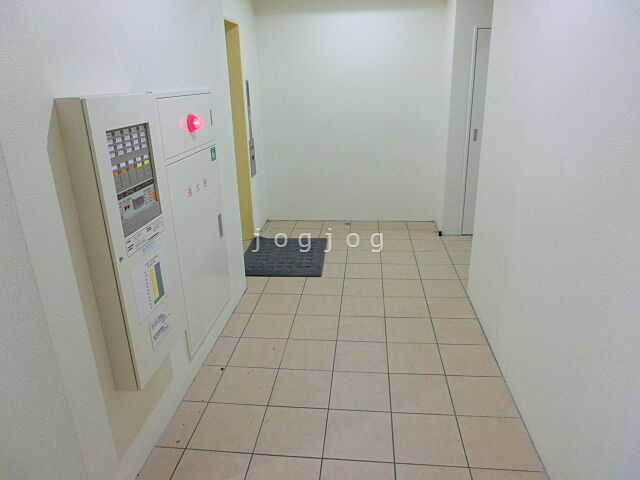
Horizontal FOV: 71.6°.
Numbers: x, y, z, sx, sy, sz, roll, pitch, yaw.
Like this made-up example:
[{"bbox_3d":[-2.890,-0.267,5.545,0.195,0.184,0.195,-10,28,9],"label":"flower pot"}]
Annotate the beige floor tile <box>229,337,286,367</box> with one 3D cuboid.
[{"bbox_3d":[-0.361,0.674,2.644,0.299,0.010,0.299,0,20,6],"label":"beige floor tile"}]

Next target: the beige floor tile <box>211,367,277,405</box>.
[{"bbox_3d":[-0.392,0.777,2.362,0.299,0.010,0.299,0,20,6],"label":"beige floor tile"}]

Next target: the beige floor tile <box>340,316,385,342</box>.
[{"bbox_3d":[0.268,0.568,2.839,0.297,0.010,0.297,0,20,6],"label":"beige floor tile"}]

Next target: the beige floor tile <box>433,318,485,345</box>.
[{"bbox_3d":[0.861,0.572,2.775,0.291,0.010,0.297,0,20,6],"label":"beige floor tile"}]

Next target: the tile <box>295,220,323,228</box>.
[{"bbox_3d":[-0.120,-0.162,4.867,0.297,0.010,0.273,0,20,6],"label":"tile"}]

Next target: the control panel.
[{"bbox_3d":[-0.718,-0.001,1.716,0.103,1.061,0.429,0,20,6],"label":"control panel"}]

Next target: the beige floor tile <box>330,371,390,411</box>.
[{"bbox_3d":[0.209,0.785,2.310,0.300,0.012,0.300,0,20,6],"label":"beige floor tile"}]

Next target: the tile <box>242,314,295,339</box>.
[{"bbox_3d":[-0.329,0.562,2.900,0.296,0.010,0.296,0,20,6],"label":"tile"}]

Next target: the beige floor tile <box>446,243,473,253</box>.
[{"bbox_3d":[1.313,0.060,4.145,0.290,0.010,0.298,0,20,6],"label":"beige floor tile"}]

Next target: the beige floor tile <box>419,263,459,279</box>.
[{"bbox_3d":[0.965,0.270,3.642,0.299,0.010,0.299,0,20,6],"label":"beige floor tile"}]

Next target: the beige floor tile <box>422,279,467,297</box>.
[{"bbox_3d":[0.940,0.374,3.386,0.300,0.012,0.300,0,20,6],"label":"beige floor tile"}]

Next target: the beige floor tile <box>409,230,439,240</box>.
[{"bbox_3d":[1.062,-0.045,4.513,0.300,0.010,0.300,1,20,6],"label":"beige floor tile"}]

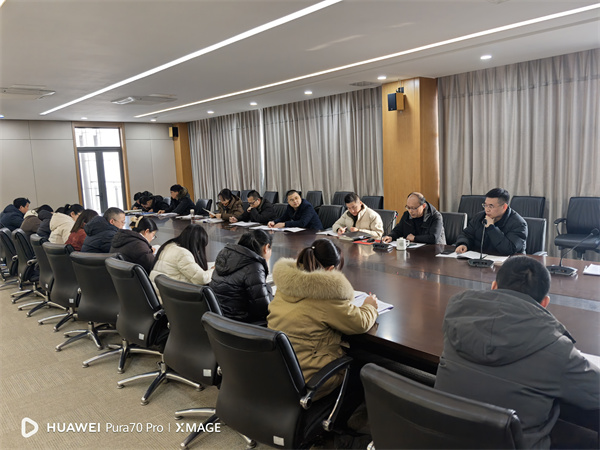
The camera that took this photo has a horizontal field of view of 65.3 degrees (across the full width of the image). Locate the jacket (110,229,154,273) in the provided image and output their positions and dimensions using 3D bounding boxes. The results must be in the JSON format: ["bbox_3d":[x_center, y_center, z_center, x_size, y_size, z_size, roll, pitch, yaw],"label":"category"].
[{"bbox_3d":[-1.406,0.336,3.967,0.470,0.590,0.450,3,10,37],"label":"jacket"}]

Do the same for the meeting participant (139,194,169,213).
[{"bbox_3d":[-2.824,-0.075,9.502,0.820,1.100,0.570,-8,9,-34],"label":"meeting participant"}]

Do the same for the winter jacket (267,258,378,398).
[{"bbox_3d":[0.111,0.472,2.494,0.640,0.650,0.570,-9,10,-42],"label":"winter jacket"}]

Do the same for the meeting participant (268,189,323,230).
[{"bbox_3d":[0.049,0.165,6.023,0.720,1.240,0.570,-8,9,-35],"label":"meeting participant"}]

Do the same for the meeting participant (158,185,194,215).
[{"bbox_3d":[-2.204,-0.106,8.844,0.800,1.270,0.570,-7,9,-32],"label":"meeting participant"}]

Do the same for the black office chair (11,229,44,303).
[{"bbox_3d":[-3.097,0.509,5.622,0.630,0.955,0.620,-10,11,-44],"label":"black office chair"}]

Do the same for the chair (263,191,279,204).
[{"bbox_3d":[-0.756,-0.204,10.044,0.630,0.955,0.620,-10,11,-44],"label":"chair"}]

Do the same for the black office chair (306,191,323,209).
[{"bbox_3d":[0.151,-0.212,10.083,0.610,0.960,0.660,4,10,41],"label":"black office chair"}]

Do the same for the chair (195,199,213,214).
[{"bbox_3d":[-2.042,0.020,9.128,0.640,0.970,0.580,-9,10,-42],"label":"chair"}]

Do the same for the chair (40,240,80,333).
[{"bbox_3d":[-2.081,0.613,4.514,0.620,0.955,0.630,3,10,35],"label":"chair"}]

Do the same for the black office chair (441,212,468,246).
[{"bbox_3d":[1.496,0.381,5.266,0.640,0.970,0.580,-9,10,-42],"label":"black office chair"}]

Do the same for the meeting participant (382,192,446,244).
[{"bbox_3d":[1.276,0.271,5.069,0.850,1.260,0.620,-9,10,-42],"label":"meeting participant"}]

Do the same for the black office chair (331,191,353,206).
[{"bbox_3d":[0.767,-0.149,9.403,0.610,0.960,0.660,4,10,39],"label":"black office chair"}]

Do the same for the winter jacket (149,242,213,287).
[{"bbox_3d":[-0.864,0.397,3.538,0.620,0.600,0.540,-9,10,-42],"label":"winter jacket"}]

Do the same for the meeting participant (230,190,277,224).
[{"bbox_3d":[-0.667,0.079,7.212,0.850,1.240,0.620,-9,10,-42],"label":"meeting participant"}]

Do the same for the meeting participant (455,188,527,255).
[{"bbox_3d":[1.831,0.299,4.449,0.800,1.270,0.600,-8,9,-37],"label":"meeting participant"}]

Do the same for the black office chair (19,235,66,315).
[{"bbox_3d":[-2.598,0.585,5.114,0.620,0.970,0.660,5,11,44],"label":"black office chair"}]

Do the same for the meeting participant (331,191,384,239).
[{"bbox_3d":[0.735,0.231,5.615,0.620,1.240,0.850,4,10,39],"label":"meeting participant"}]

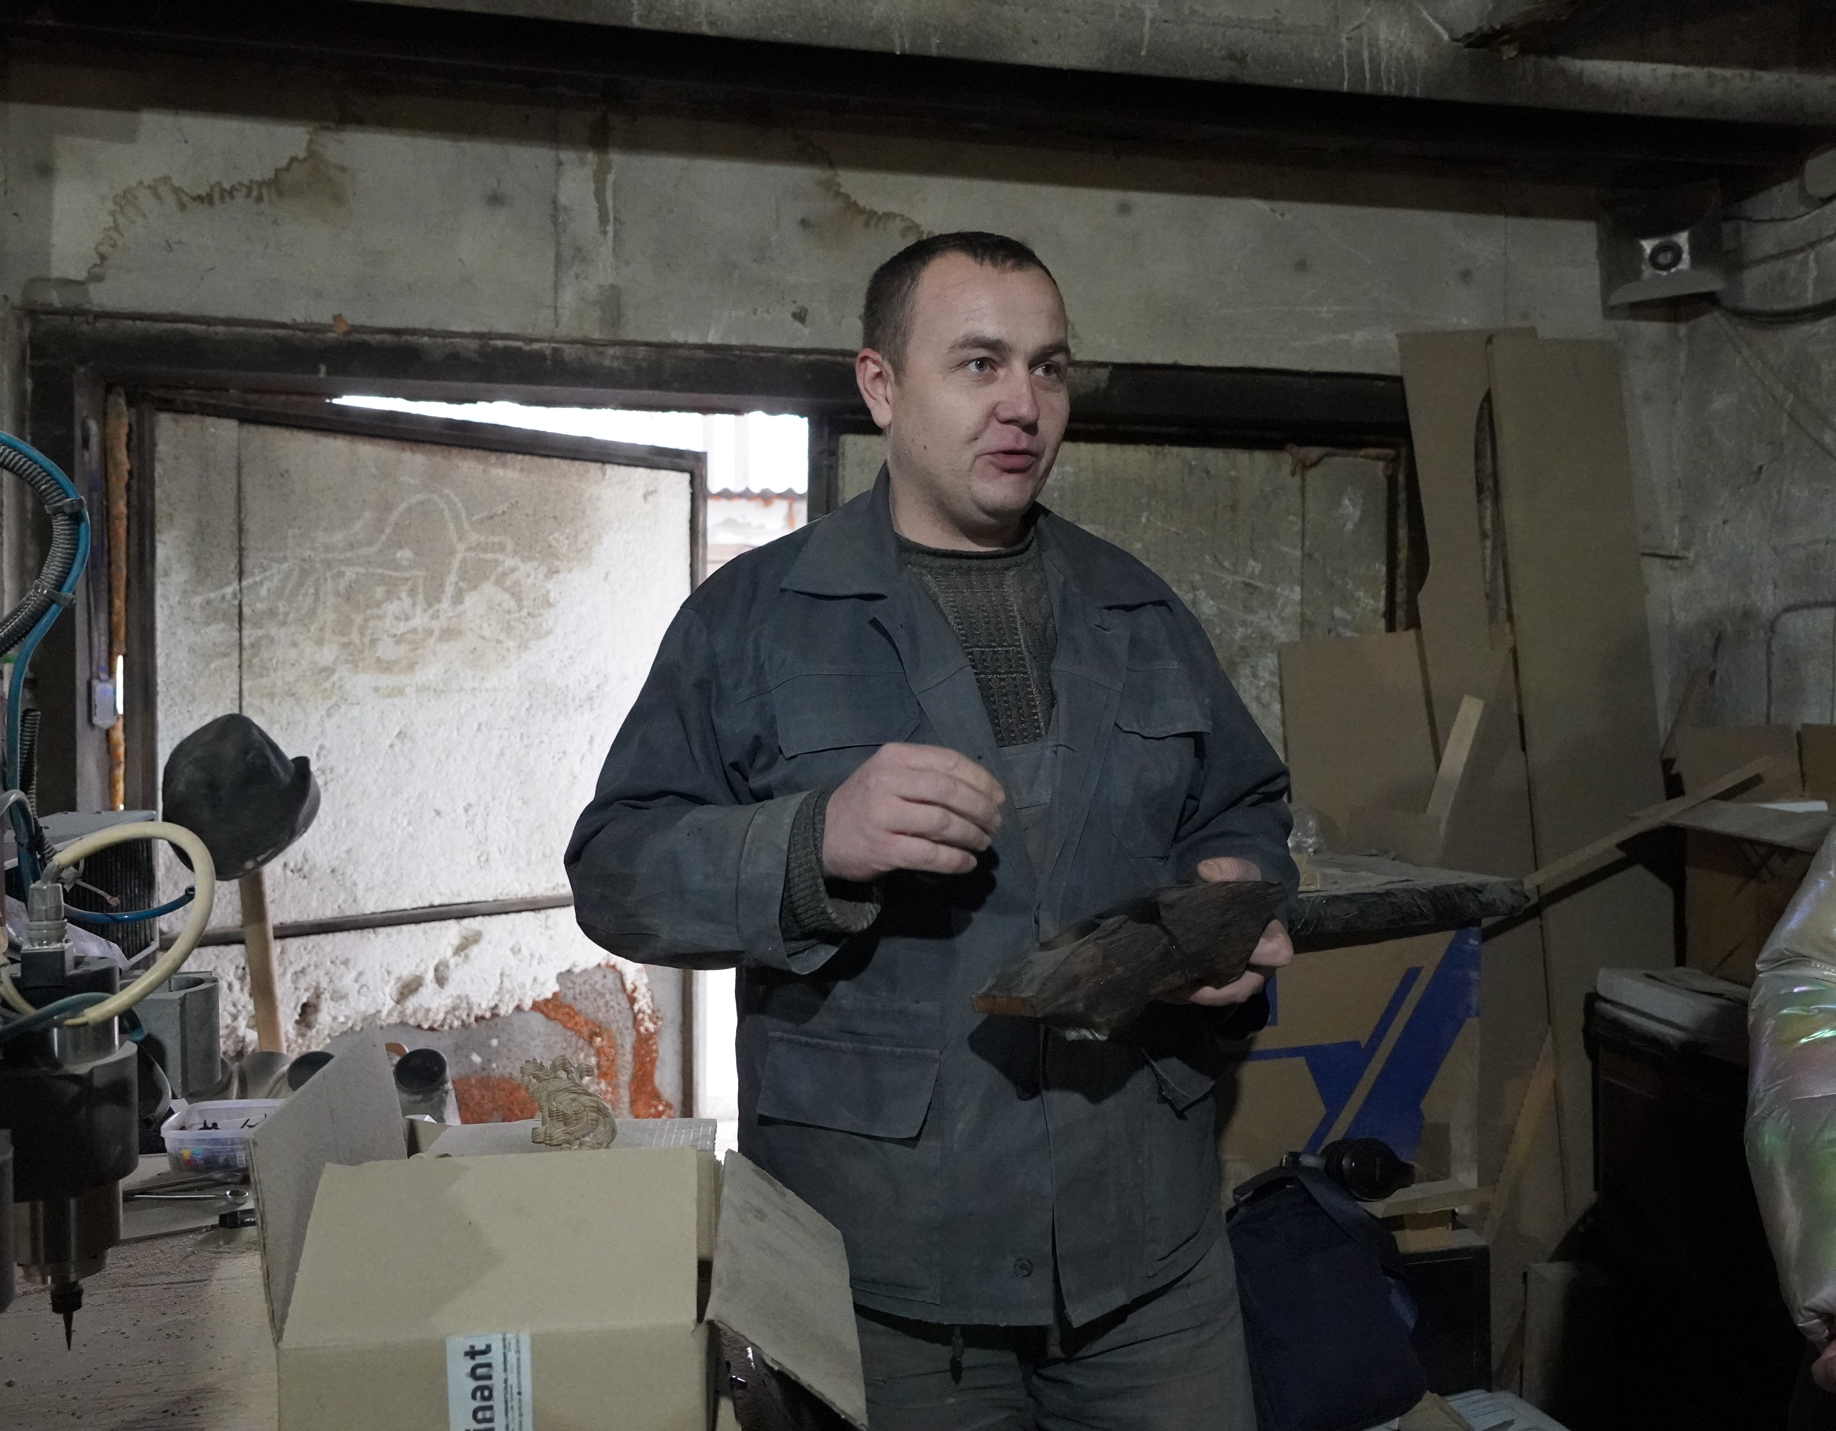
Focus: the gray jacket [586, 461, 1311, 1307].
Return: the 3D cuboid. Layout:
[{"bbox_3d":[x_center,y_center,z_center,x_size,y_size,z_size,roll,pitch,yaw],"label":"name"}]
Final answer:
[{"bbox_3d":[0.015,0.140,1.220,0.620,0.720,0.420,0,1,-19],"label":"gray jacket"}]

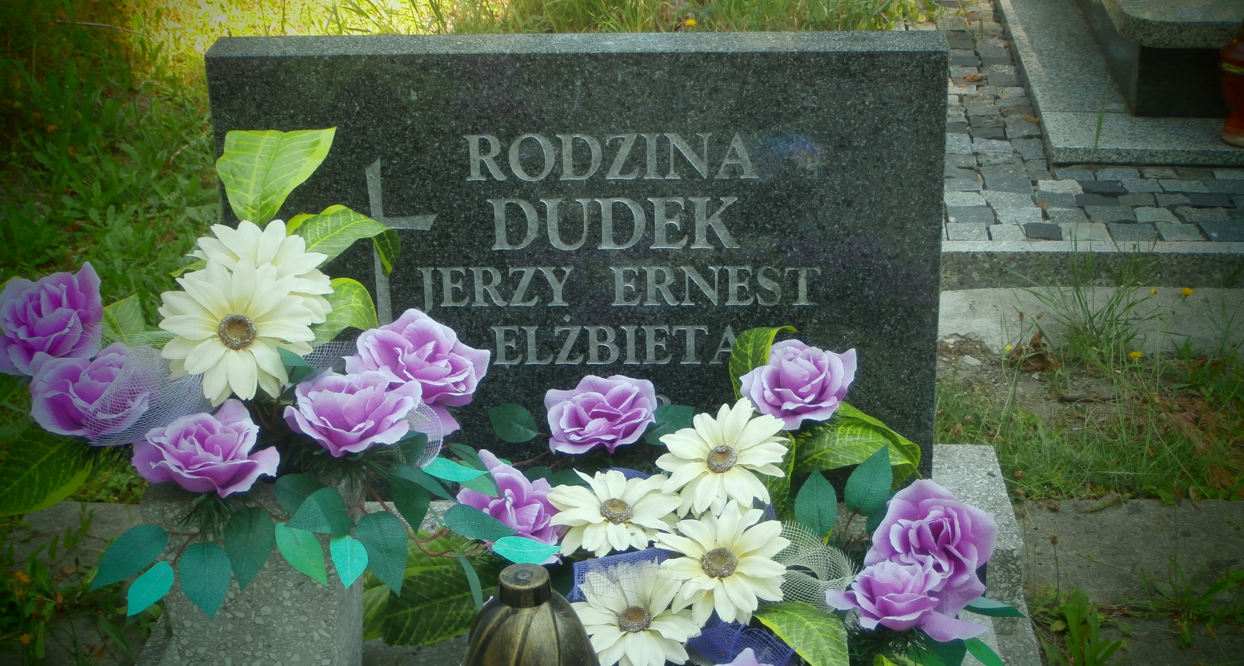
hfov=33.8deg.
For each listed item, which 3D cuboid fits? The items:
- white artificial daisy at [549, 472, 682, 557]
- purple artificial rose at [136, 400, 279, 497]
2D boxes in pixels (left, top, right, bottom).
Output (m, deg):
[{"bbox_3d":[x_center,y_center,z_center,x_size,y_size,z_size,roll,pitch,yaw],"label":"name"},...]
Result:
[{"bbox_3d":[-0.006,0.143,1.630,0.104,0.034,0.098,-1,37,0],"label":"white artificial daisy"},{"bbox_3d":[-0.289,0.081,1.420,0.097,0.056,0.084,-1,43,0],"label":"purple artificial rose"}]

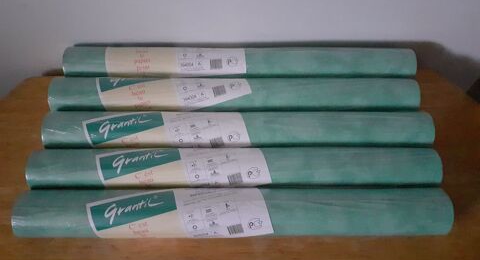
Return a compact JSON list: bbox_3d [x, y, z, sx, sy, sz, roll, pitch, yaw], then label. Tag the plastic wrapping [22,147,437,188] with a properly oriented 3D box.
[{"bbox_3d":[-0.007,0.054,0.507,0.530,0.059,0.059,0,61,0],"label":"plastic wrapping"}]

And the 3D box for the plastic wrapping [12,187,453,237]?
[{"bbox_3d":[-0.008,0.106,0.478,0.530,0.059,0.059,0,61,0],"label":"plastic wrapping"}]

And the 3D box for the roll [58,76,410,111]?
[{"bbox_3d":[-0.007,-0.048,0.563,0.530,0.059,0.059,0,61,0],"label":"roll"}]

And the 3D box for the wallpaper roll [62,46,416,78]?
[{"bbox_3d":[0.000,-0.099,0.592,0.530,0.059,0.059,0,61,0],"label":"wallpaper roll"}]

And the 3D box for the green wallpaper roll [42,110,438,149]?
[{"bbox_3d":[-0.002,0.003,0.535,0.530,0.059,0.059,0,61,0],"label":"green wallpaper roll"}]

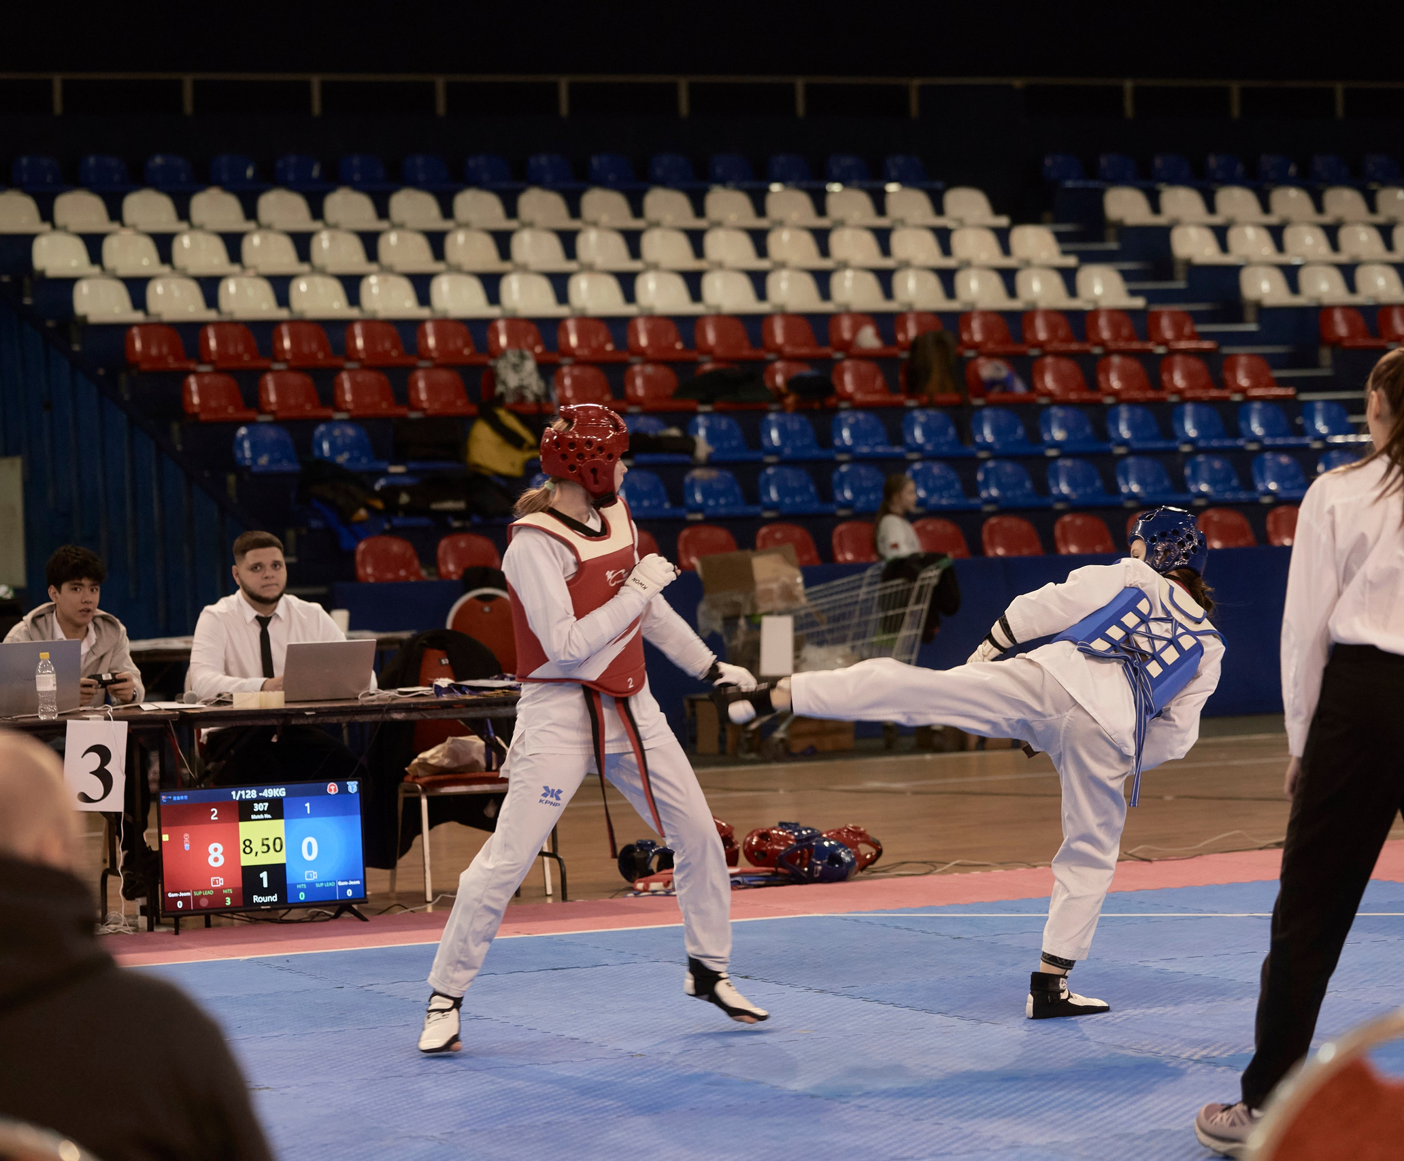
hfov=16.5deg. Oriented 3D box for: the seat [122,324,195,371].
[{"bbox_3d":[-3.224,-1.382,28.760,0.370,0.290,0.345,-2,2,-25],"label":"seat"}]

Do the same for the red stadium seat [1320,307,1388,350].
[{"bbox_3d":[4.575,-1.790,33.885,0.395,0.295,0.360,-2,2,-25],"label":"red stadium seat"}]

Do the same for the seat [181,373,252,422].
[{"bbox_3d":[-2.789,-1.056,27.923,0.370,0.277,0.350,-2,2,-25],"label":"seat"}]

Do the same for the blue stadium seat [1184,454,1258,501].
[{"bbox_3d":[3.047,-0.599,28.235,0.360,0.285,0.375,-2,2,-25],"label":"blue stadium seat"}]

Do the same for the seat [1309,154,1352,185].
[{"bbox_3d":[4.986,-3.193,37.682,0.405,0.295,0.360,-2,2,-27],"label":"seat"}]

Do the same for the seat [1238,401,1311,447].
[{"bbox_3d":[3.540,-0.967,29.929,0.420,0.300,0.380,-2,2,-26],"label":"seat"}]

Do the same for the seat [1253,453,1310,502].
[{"bbox_3d":[3.568,-0.640,29.311,0.410,0.300,0.340,-2,1,-26],"label":"seat"}]

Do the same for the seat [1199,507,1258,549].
[{"bbox_3d":[3.081,-0.282,27.677,0.370,0.290,0.345,-2,2,-25],"label":"seat"}]

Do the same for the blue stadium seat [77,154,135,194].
[{"bbox_3d":[-3.968,-2.731,32.443,0.370,0.277,0.350,-2,2,-25],"label":"blue stadium seat"}]

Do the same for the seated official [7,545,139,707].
[{"bbox_3d":[-2.065,0.521,16.485,0.520,1.276,0.760,-2,2,-26],"label":"seated official"}]

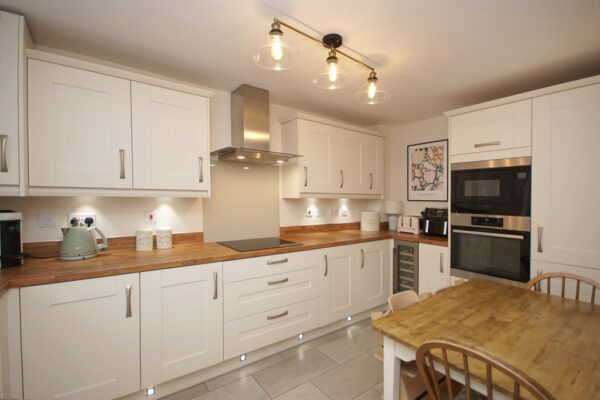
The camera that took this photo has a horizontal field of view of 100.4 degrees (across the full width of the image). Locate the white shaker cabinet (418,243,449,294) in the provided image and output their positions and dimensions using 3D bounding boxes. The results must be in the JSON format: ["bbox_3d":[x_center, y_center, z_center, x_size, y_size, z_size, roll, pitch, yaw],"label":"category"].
[{"bbox_3d":[1.369,0.813,2.555,0.025,0.719,0.294,0,0,-34],"label":"white shaker cabinet"}]

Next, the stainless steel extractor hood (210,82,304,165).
[{"bbox_3d":[-0.394,-0.689,2.297,0.685,0.655,0.525,0,0,-34],"label":"stainless steel extractor hood"}]

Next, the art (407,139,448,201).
[{"bbox_3d":[1.626,-0.354,3.212,0.025,0.750,0.527,0,0,-34],"label":"art"}]

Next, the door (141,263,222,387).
[{"bbox_3d":[-0.759,0.796,1.655,0.499,0.720,0.030,0,0,-34],"label":"door"}]

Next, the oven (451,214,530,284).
[{"bbox_3d":[1.843,0.432,2.313,0.560,0.598,0.590,0,0,-34],"label":"oven"}]

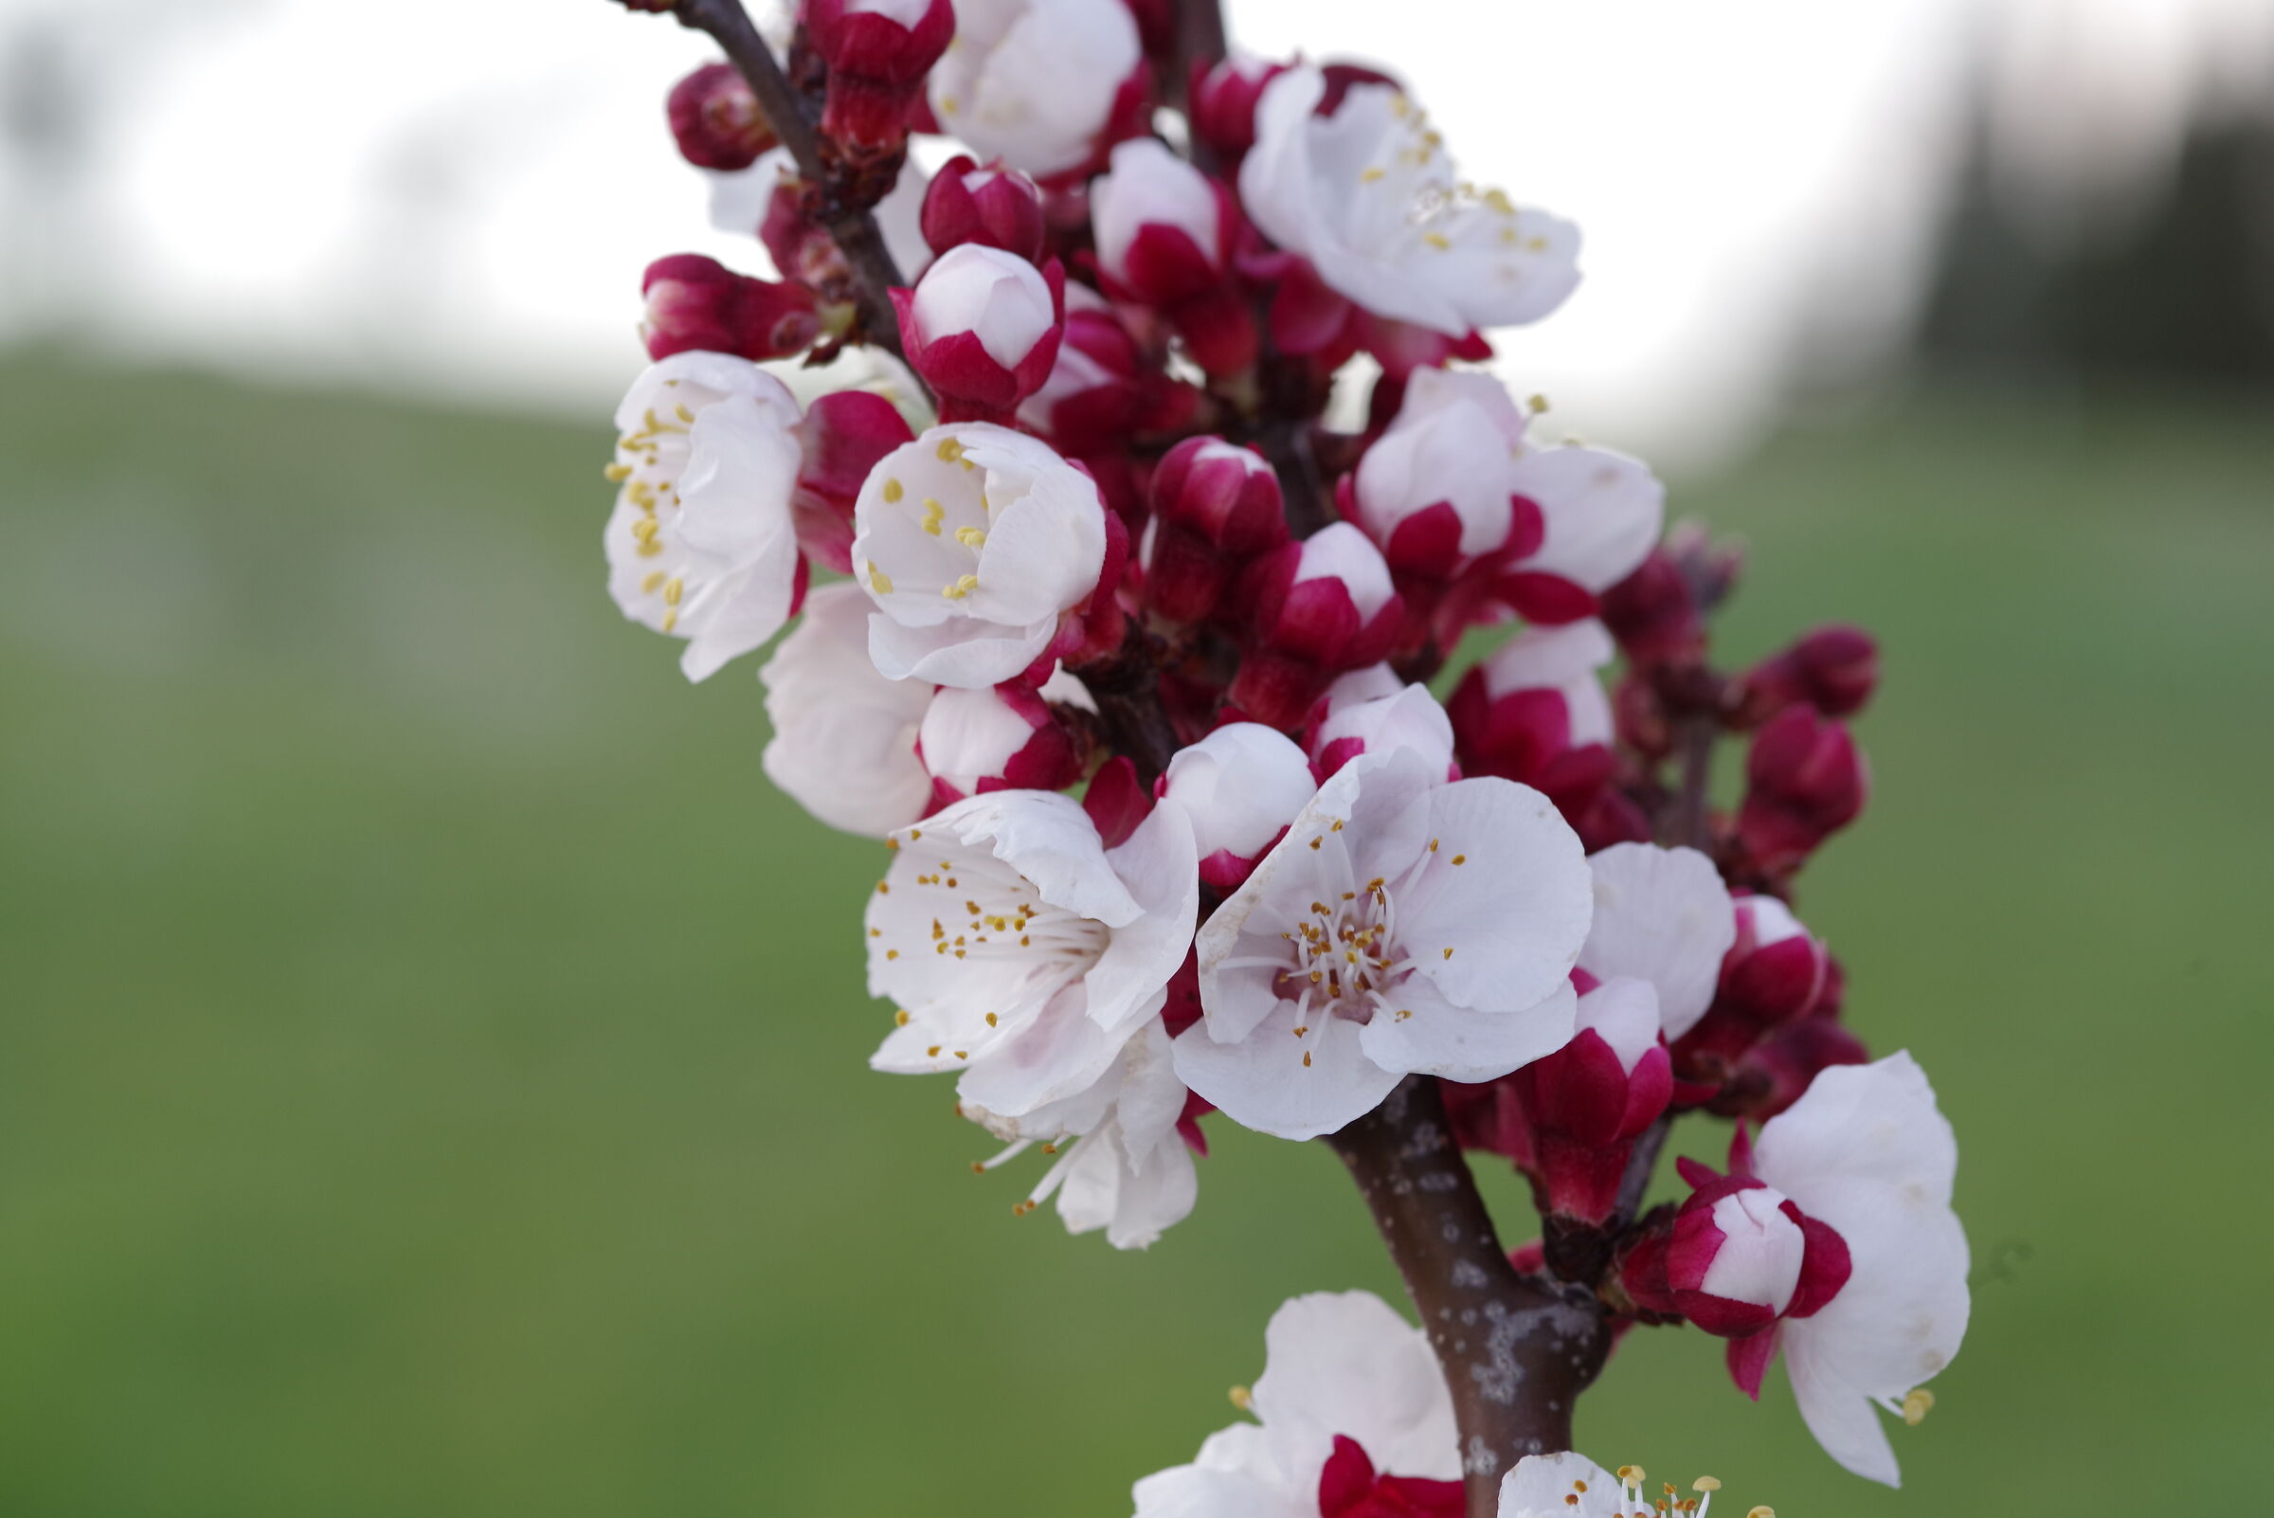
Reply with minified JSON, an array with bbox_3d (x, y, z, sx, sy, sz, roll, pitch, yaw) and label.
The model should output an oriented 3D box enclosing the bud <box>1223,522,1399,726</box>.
[{"bbox_3d":[0.011,-0.008,0.409,0.009,0.013,0.009,25,20,0],"label":"bud"}]

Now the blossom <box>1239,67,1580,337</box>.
[{"bbox_3d":[0.018,-0.037,0.418,0.022,0.012,0.023,39,19,20],"label":"blossom"}]

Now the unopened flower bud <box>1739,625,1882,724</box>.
[{"bbox_3d":[0.048,-0.006,0.455,0.011,0.006,0.006,-28,7,9],"label":"unopened flower bud"}]

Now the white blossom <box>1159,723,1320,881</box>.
[{"bbox_3d":[0.007,0.003,0.403,0.010,0.011,0.010,0,43,0],"label":"white blossom"}]

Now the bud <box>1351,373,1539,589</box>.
[{"bbox_3d":[0.020,-0.019,0.420,0.011,0.014,0.011,-5,15,0],"label":"bud"}]

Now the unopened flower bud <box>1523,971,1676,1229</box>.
[{"bbox_3d":[0.030,0.022,0.413,0.010,0.016,0.010,8,12,0],"label":"unopened flower bud"}]

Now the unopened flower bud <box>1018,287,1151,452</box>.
[{"bbox_3d":[-0.004,-0.027,0.437,0.011,0.011,0.011,21,11,-28],"label":"unopened flower bud"}]

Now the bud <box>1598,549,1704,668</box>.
[{"bbox_3d":[0.037,-0.011,0.455,0.007,0.009,0.007,-21,0,0],"label":"bud"}]

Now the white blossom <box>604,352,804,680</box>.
[{"bbox_3d":[-0.028,-0.016,0.414,0.010,0.020,0.017,-8,6,-25],"label":"white blossom"}]

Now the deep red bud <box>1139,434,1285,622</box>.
[{"bbox_3d":[0.005,-0.015,0.425,0.009,0.013,0.009,7,21,0],"label":"deep red bud"}]

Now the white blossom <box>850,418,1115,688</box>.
[{"bbox_3d":[-0.010,-0.013,0.412,0.017,0.017,0.017,2,-8,39],"label":"white blossom"}]

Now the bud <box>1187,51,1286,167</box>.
[{"bbox_3d":[0.007,-0.046,0.445,0.008,0.009,0.008,6,6,0],"label":"bud"}]

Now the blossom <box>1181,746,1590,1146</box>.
[{"bbox_3d":[0.016,0.012,0.410,0.027,0.025,0.013,0,-9,-7],"label":"blossom"}]

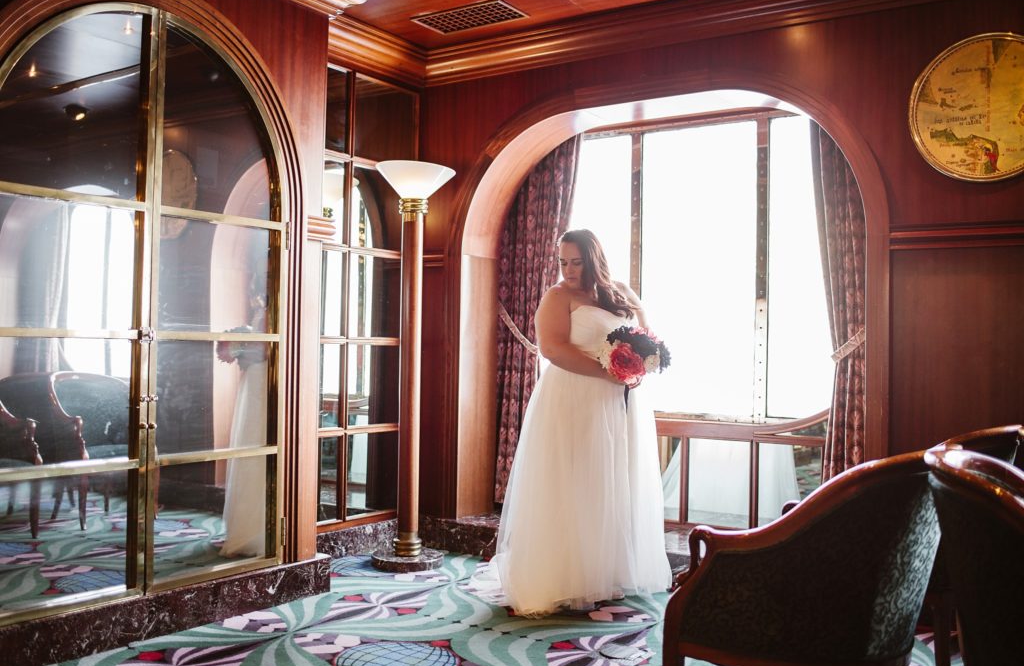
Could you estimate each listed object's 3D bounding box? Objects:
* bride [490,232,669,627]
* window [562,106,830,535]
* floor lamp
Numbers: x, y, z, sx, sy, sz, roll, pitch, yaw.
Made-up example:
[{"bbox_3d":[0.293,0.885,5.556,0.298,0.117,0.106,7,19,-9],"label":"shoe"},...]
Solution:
[{"bbox_3d":[0.337,0.360,4.602,0.800,1.667,0.860,2,-1,-38],"label":"bride"},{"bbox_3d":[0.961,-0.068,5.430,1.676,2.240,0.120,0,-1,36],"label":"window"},{"bbox_3d":[-0.517,0.166,5.119,0.410,2.040,0.410,1,-1,0],"label":"floor lamp"}]

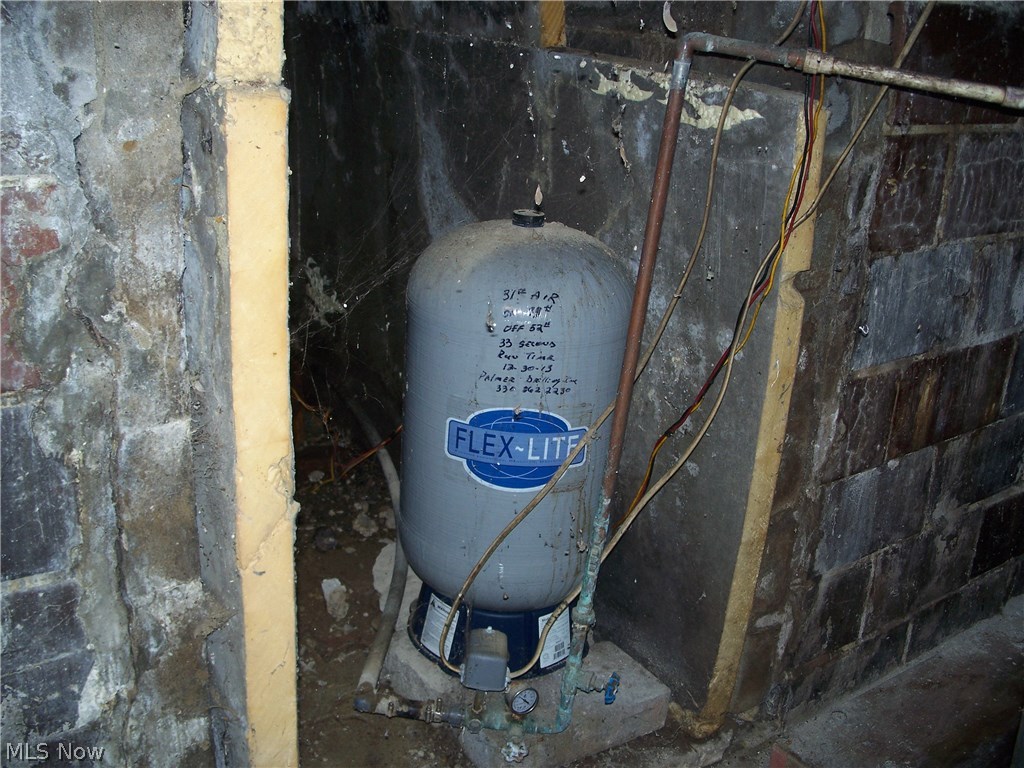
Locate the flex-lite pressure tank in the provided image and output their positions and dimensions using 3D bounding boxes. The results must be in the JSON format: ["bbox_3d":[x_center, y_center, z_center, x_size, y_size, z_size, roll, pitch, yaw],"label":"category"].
[{"bbox_3d":[-0.003,0.097,2.112,0.411,0.865,0.411,1,21,-6],"label":"flex-lite pressure tank"}]

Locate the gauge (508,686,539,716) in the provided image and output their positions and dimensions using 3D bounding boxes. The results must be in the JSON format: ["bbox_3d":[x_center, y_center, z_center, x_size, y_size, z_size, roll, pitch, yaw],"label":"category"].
[{"bbox_3d":[0.018,0.551,1.918,0.053,0.059,0.030,-6,23,-23],"label":"gauge"}]

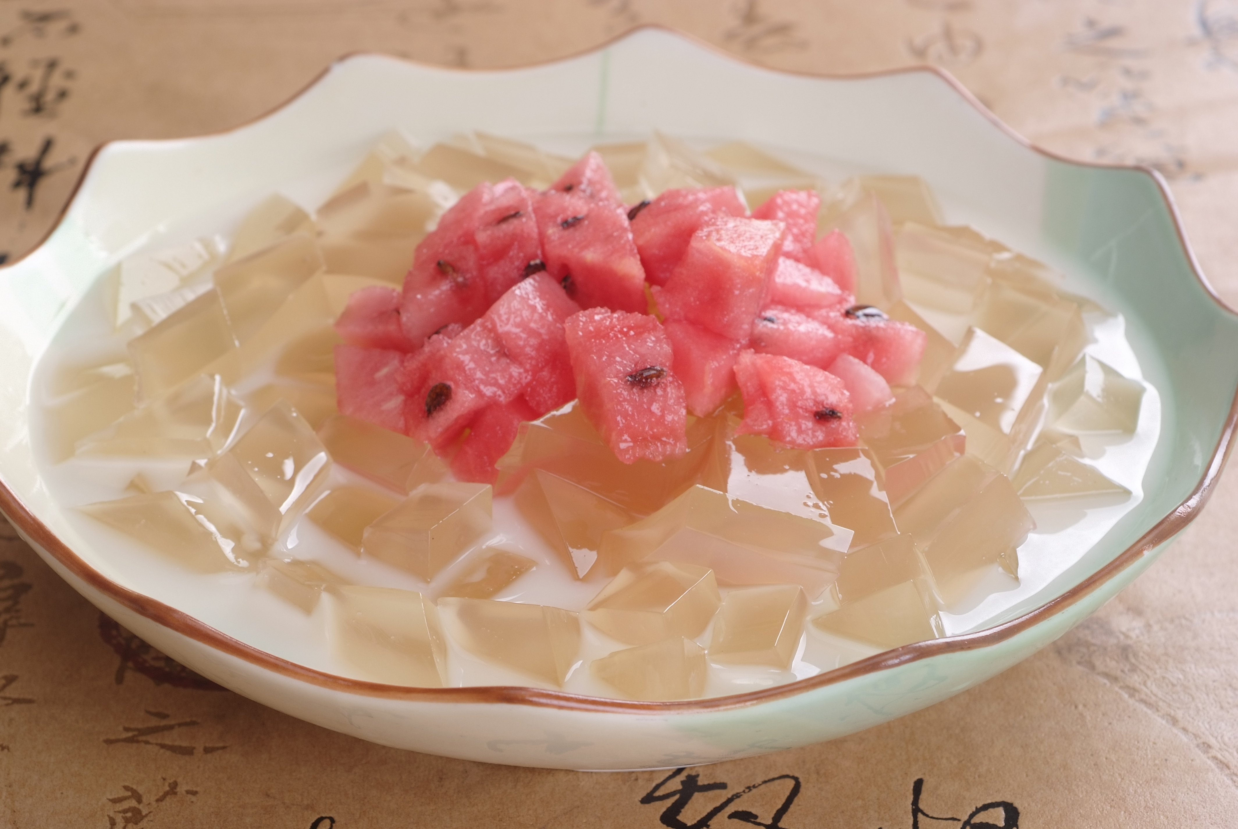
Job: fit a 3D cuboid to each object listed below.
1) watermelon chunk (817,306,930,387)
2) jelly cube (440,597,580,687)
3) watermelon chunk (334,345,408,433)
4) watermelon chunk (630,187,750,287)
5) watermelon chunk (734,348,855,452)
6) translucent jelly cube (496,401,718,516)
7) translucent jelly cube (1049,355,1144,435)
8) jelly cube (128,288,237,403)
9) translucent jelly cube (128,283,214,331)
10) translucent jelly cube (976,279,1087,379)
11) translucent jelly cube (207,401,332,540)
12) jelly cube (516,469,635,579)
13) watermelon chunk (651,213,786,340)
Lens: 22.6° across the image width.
[{"bbox_3d":[0.051,-0.011,0.623,0.021,0.013,0.014,4,32,7],"label":"watermelon chunk"},{"bbox_3d":[-0.021,0.046,0.589,0.021,0.019,0.020,-1,-8,17],"label":"jelly cube"},{"bbox_3d":[-0.045,-0.009,0.599,0.015,0.016,0.015,7,29,9],"label":"watermelon chunk"},{"bbox_3d":[0.016,-0.038,0.684,0.021,0.017,0.019,-1,37,12],"label":"watermelon chunk"},{"bbox_3d":[0.038,-0.003,0.661,0.024,0.018,0.018,12,33,19],"label":"watermelon chunk"},{"bbox_3d":[-0.001,0.011,0.608,0.037,0.017,0.020,16,35,24],"label":"translucent jelly cube"},{"bbox_3d":[0.107,-0.002,0.692,0.016,0.011,0.015,32,35,-15],"label":"translucent jelly cube"},{"bbox_3d":[-0.085,-0.012,0.626,0.021,0.016,0.014,-27,68,9],"label":"jelly cube"},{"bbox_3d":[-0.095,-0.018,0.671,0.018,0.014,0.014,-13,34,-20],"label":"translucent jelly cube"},{"bbox_3d":[0.087,-0.014,0.660,0.019,0.017,0.018,16,75,21],"label":"translucent jelly cube"},{"bbox_3d":[-0.069,0.011,0.622,0.017,0.017,0.015,46,67,2],"label":"translucent jelly cube"},{"bbox_3d":[-0.009,0.026,0.615,0.021,0.014,0.020,20,52,-40],"label":"jelly cube"},{"bbox_3d":[0.023,-0.030,0.651,0.017,0.017,0.023,21,25,8],"label":"watermelon chunk"}]

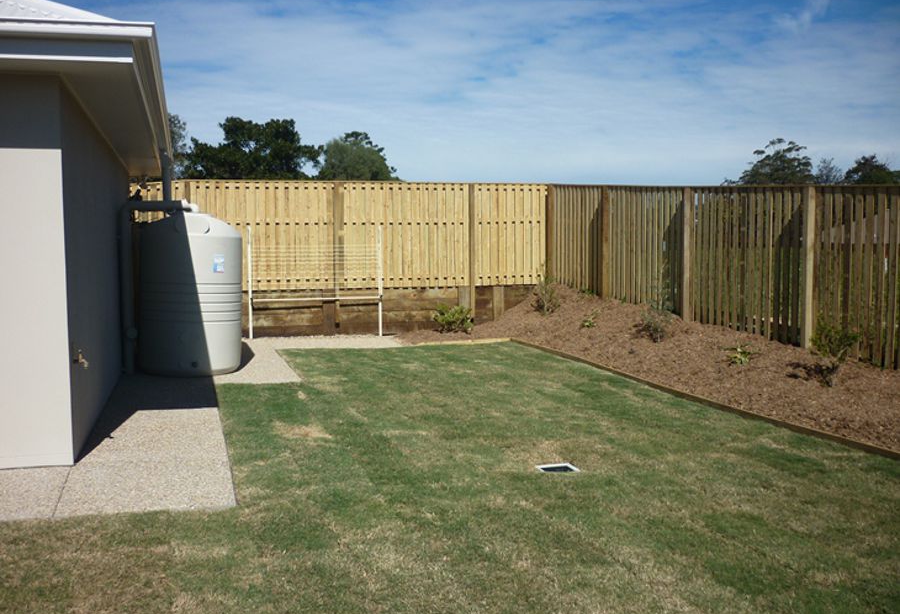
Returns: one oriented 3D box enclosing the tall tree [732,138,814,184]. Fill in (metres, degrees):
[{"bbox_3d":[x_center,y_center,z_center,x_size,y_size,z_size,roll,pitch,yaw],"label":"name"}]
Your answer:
[{"bbox_3d":[22.596,-6.816,60.304,6.400,9.967,6.400,0,3,0],"label":"tall tree"}]

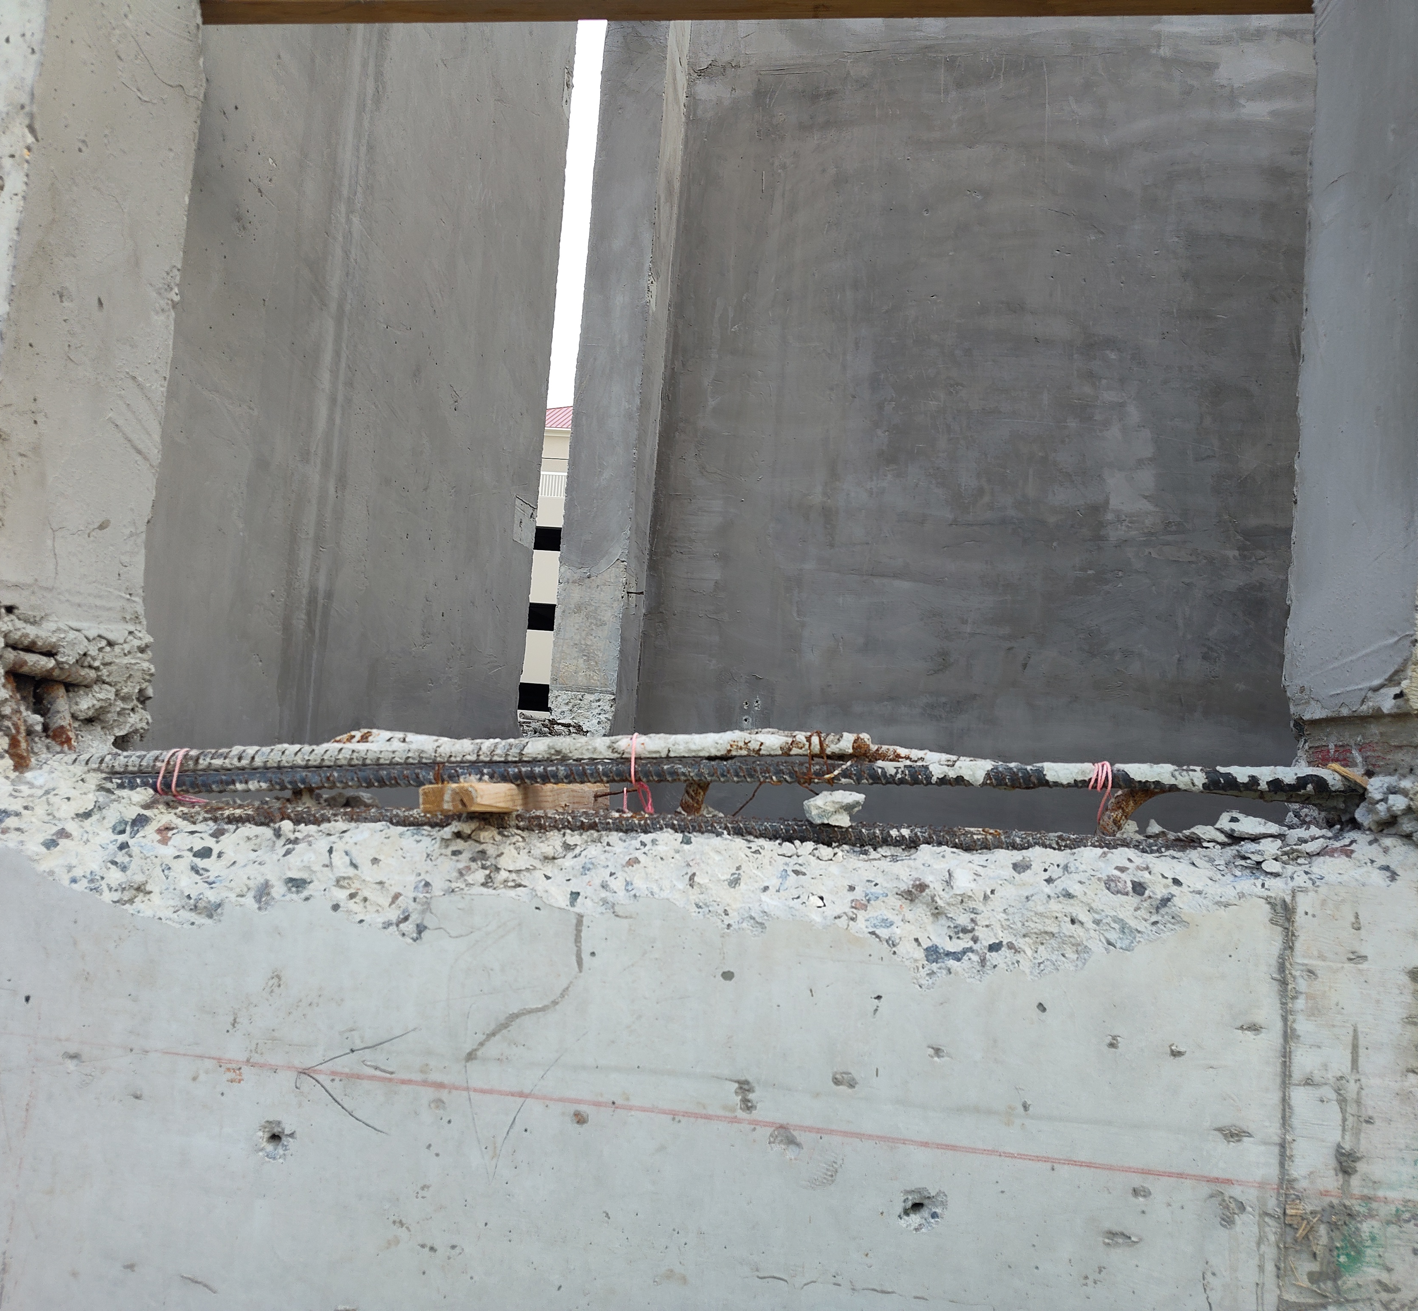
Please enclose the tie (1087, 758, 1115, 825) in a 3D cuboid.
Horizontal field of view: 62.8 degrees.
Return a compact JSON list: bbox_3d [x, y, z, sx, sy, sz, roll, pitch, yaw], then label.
[{"bbox_3d":[0.292,0.102,0.865,0.019,0.048,0.025,3,-3,8],"label":"tie"}]

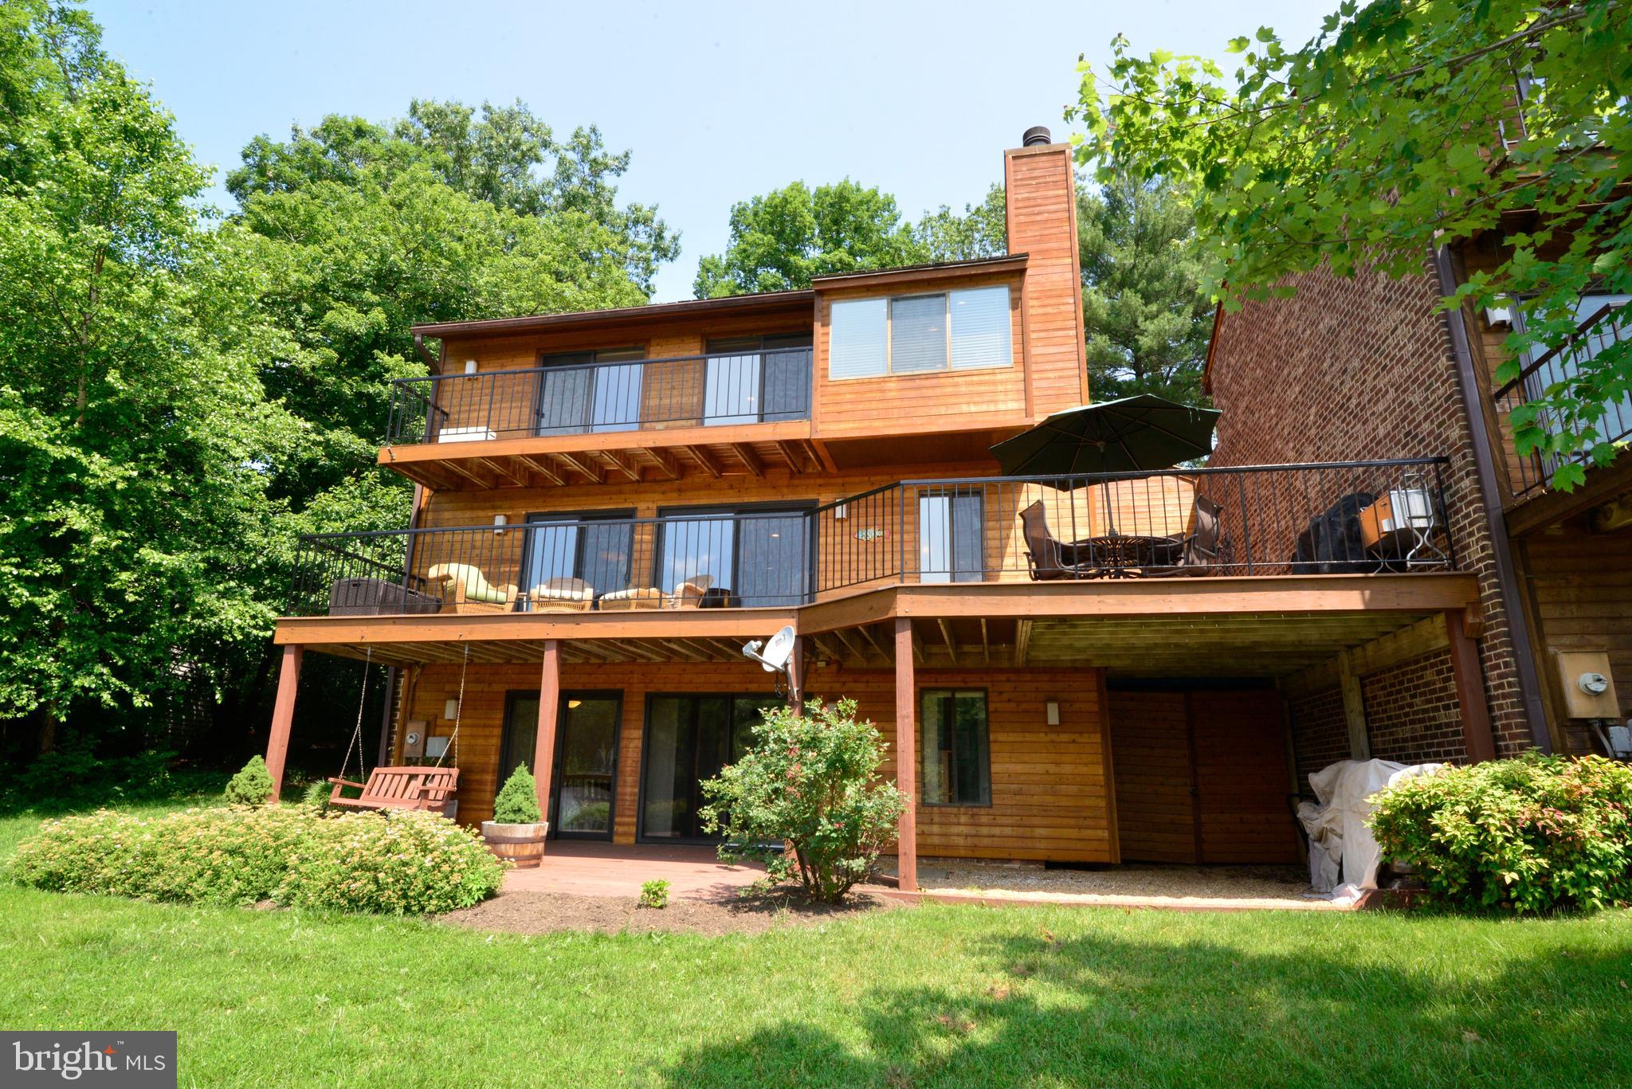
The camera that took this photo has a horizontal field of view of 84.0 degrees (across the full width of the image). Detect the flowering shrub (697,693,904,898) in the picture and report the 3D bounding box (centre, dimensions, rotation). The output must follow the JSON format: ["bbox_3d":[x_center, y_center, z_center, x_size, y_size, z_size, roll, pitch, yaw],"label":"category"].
[{"bbox_3d":[-0.127,2.200,8.072,1.853,1.750,1.640,-2,-14,10],"label":"flowering shrub"}]

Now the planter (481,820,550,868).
[{"bbox_3d":[-3.167,3.136,9.491,0.670,0.421,0.670,-2,-14,10],"label":"planter"}]

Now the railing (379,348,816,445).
[{"bbox_3d":[-2.961,-1.852,13.112,6.163,1.027,1.303,-2,-14,10],"label":"railing"}]

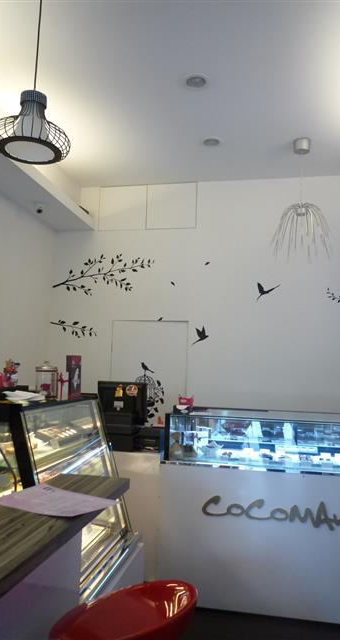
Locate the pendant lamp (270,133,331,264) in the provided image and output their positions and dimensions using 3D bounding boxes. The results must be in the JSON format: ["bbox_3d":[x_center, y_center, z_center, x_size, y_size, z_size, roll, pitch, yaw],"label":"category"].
[{"bbox_3d":[1.184,-1.102,4.180,0.512,1.074,0.512,1,-6,10],"label":"pendant lamp"}]

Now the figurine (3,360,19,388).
[{"bbox_3d":[-1.000,0.338,2.921,0.103,0.180,0.090,4,-7,-18],"label":"figurine"}]

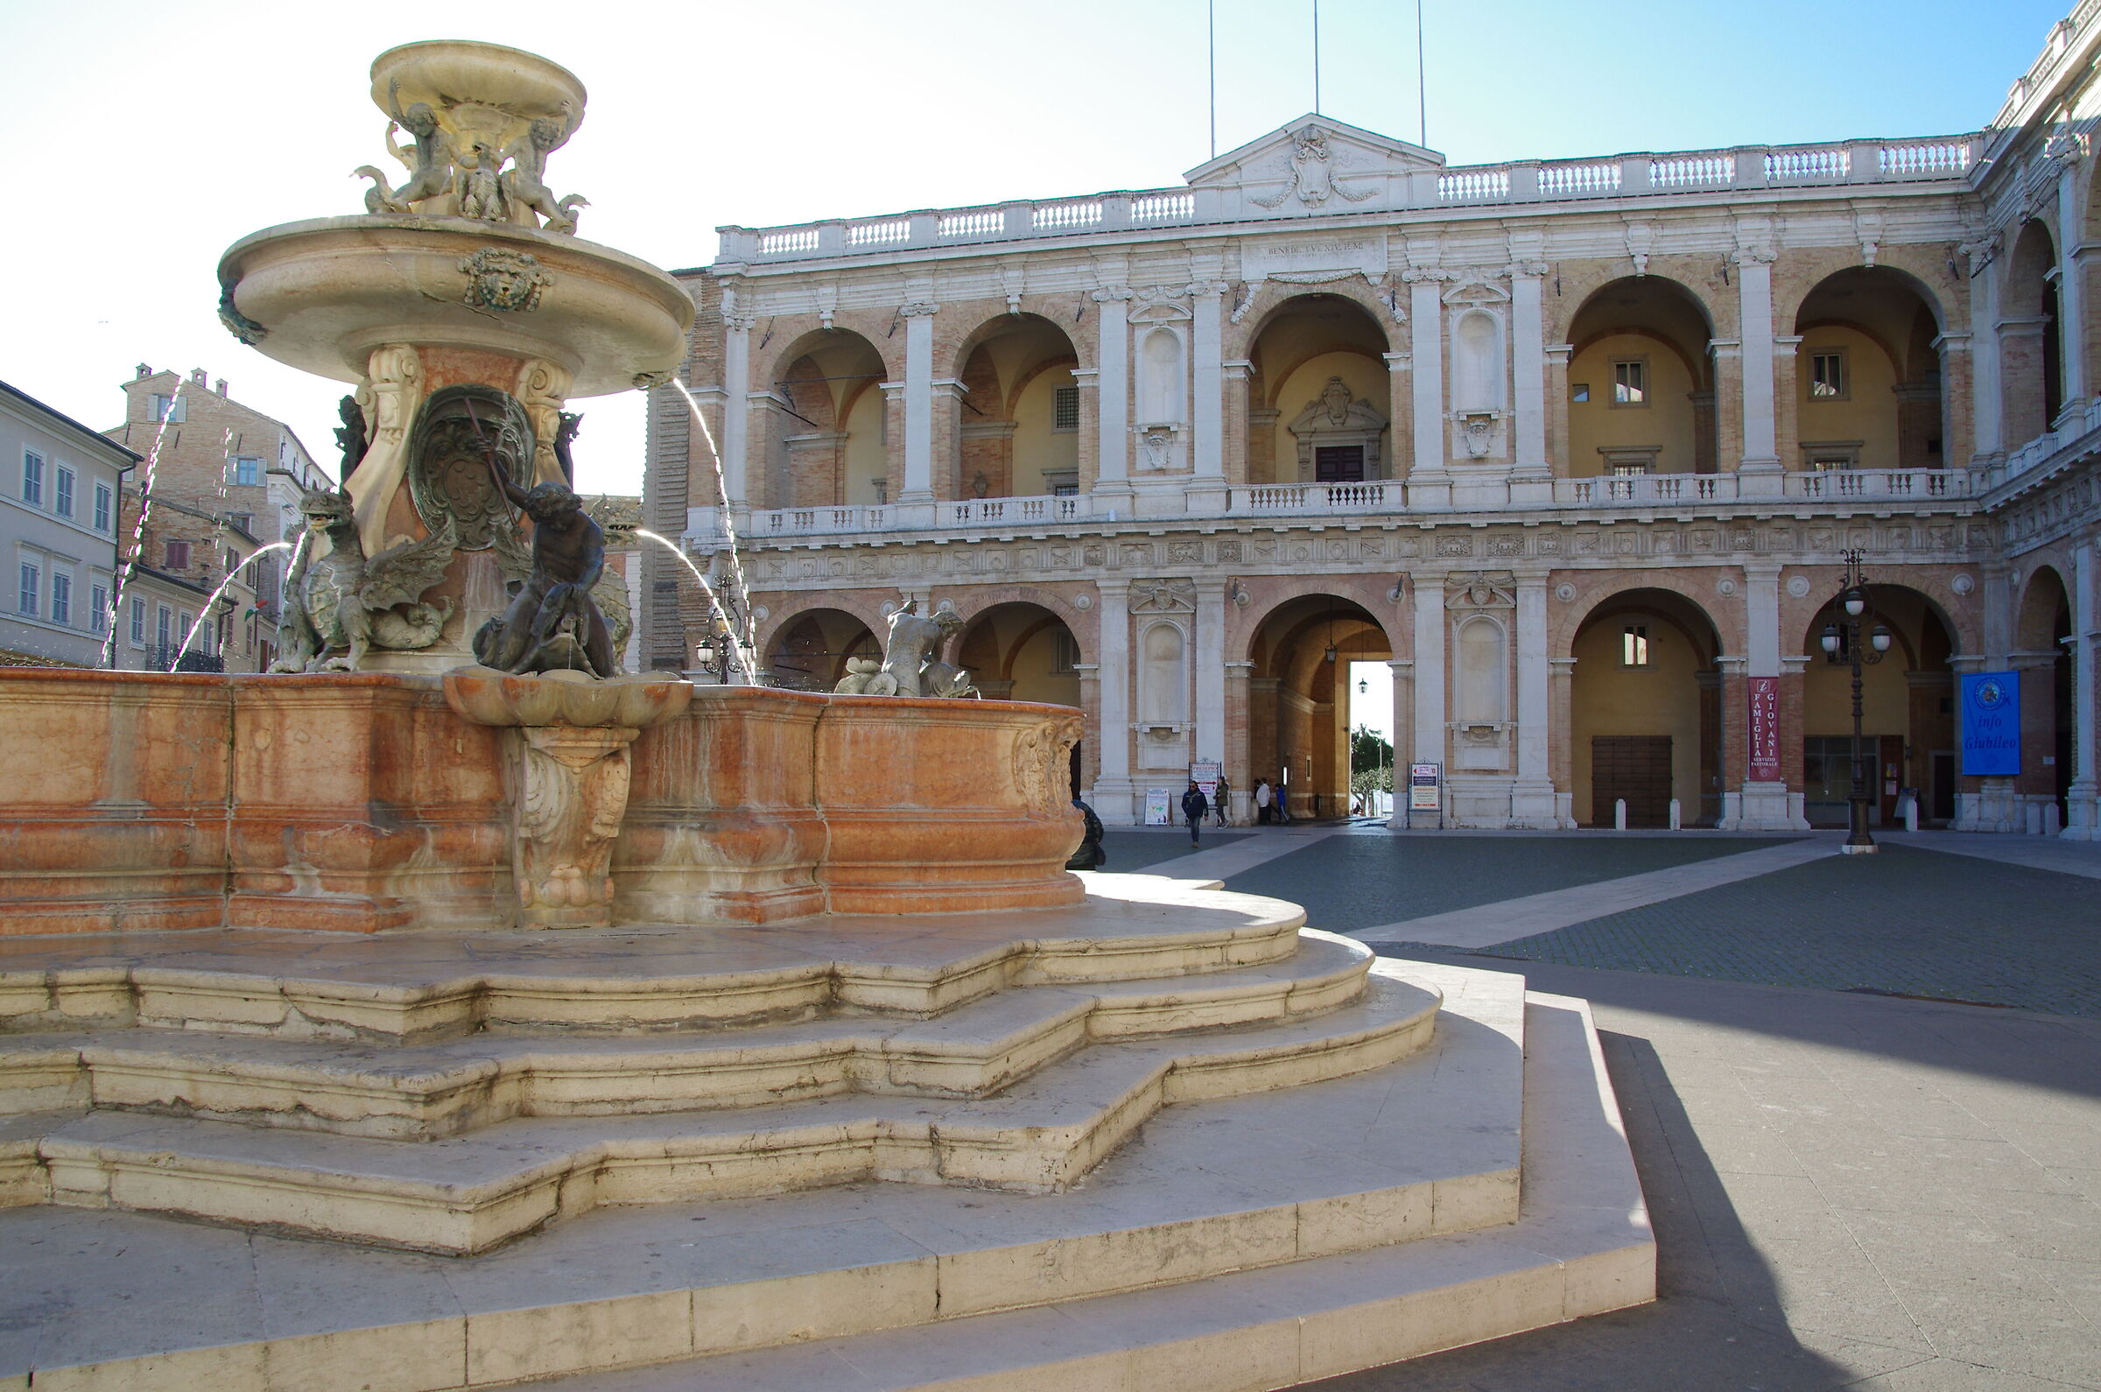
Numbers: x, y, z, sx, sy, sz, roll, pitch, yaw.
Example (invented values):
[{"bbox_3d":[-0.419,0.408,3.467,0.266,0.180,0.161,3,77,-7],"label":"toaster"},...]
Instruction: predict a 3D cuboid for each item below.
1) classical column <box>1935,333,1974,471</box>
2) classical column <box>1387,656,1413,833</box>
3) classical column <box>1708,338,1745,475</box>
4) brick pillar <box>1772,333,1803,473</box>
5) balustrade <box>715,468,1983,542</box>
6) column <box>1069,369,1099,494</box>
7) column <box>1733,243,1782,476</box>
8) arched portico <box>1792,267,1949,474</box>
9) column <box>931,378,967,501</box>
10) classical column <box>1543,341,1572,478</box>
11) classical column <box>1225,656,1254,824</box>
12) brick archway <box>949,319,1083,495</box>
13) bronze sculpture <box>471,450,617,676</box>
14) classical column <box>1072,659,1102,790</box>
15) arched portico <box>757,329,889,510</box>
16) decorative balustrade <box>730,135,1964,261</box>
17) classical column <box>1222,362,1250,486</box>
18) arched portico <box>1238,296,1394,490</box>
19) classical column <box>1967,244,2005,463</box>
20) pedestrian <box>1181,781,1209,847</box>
[{"bbox_3d":[26.079,-8.448,45.655,0.934,3.998,0.950,0,-3,14],"label":"classical column"},{"bbox_3d":[11.353,1.577,51.187,0.780,5.713,0.850,0,-3,14],"label":"classical column"},{"bbox_3d":[20.138,-8.581,47.145,0.952,4.032,0.950,0,-3,14],"label":"classical column"},{"bbox_3d":[23.775,-9.126,50.817,0.948,5.047,1.133,0,-3,15],"label":"brick pillar"},{"bbox_3d":[7.492,-5.906,49.428,38.549,1.150,0.600,0,-3,14],"label":"balustrade"},{"bbox_3d":[1.272,-9.150,55.589,1.061,4.831,1.100,-1,-3,13],"label":"column"},{"bbox_3d":[20.850,-9.898,46.487,1.250,6.918,0.600,0,-3,14],"label":"column"},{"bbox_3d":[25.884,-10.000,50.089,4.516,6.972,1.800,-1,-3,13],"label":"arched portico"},{"bbox_3d":[-3.723,-8.967,56.829,1.046,4.866,1.200,-1,-3,13],"label":"column"},{"bbox_3d":[16.287,-9.135,50.524,0.754,4.139,0.850,0,-3,14],"label":"classical column"},{"bbox_3d":[6.323,1.509,52.445,0.876,5.421,0.850,0,-3,14],"label":"classical column"},{"bbox_3d":[-1.146,-10.242,57.675,4.944,7.519,1.184,0,-3,15],"label":"brick archway"},{"bbox_3d":[-2.962,-0.792,9.200,0.780,1.260,0.720,2,-3,-22],"label":"bronze sculpture"},{"bbox_3d":[1.310,1.032,51.394,0.871,4.202,0.950,0,-3,14],"label":"classical column"},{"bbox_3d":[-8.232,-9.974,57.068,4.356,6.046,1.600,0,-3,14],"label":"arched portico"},{"bbox_3d":[8.293,-16.800,53.412,42.024,1.400,0.700,-1,-3,13],"label":"decorative balustrade"},{"bbox_3d":[6.497,-9.163,54.335,1.042,4.730,1.100,-1,-3,13],"label":"classical column"},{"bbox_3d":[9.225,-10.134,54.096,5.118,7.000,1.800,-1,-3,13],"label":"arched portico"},{"bbox_3d":[28.151,-10.399,47.375,0.660,6.726,0.550,0,-3,14],"label":"classical column"},{"bbox_3d":[3.605,2.942,39.243,0.620,1.690,0.420,0,-3,6],"label":"pedestrian"}]

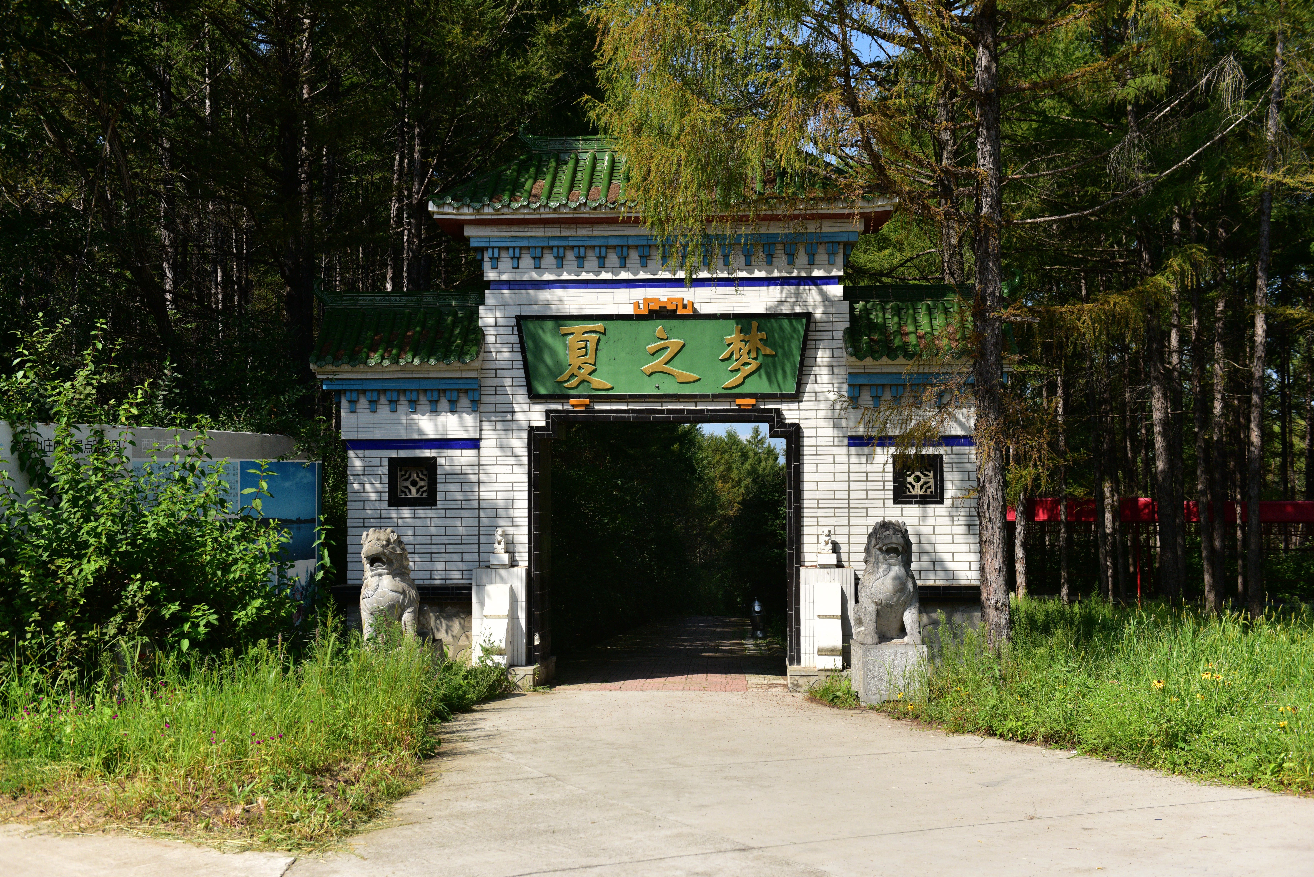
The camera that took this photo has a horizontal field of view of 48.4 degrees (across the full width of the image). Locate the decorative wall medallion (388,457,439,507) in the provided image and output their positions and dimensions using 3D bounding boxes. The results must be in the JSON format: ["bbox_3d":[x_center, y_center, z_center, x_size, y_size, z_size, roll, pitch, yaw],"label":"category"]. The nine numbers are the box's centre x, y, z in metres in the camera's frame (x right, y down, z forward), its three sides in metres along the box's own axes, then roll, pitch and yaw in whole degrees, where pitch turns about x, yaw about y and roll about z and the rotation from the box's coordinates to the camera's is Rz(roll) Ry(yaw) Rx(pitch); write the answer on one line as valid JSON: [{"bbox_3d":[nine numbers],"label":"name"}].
[{"bbox_3d":[-3.011,0.545,18.157,0.634,0.617,0.140,0,-1,5],"label":"decorative wall medallion"}]

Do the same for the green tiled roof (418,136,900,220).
[{"bbox_3d":[0.119,-3.186,18.187,5.504,1.216,2.050,0,-1,5],"label":"green tiled roof"}]

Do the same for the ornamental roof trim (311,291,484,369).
[{"bbox_3d":[-3.114,-1.352,18.535,2.150,1.018,1.420,0,-1,5],"label":"ornamental roof trim"}]

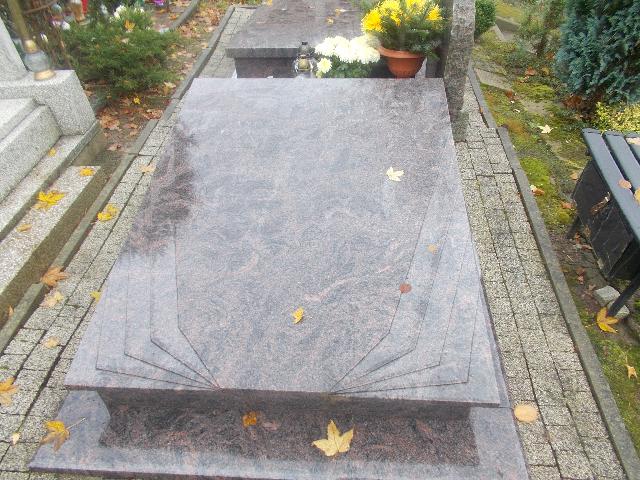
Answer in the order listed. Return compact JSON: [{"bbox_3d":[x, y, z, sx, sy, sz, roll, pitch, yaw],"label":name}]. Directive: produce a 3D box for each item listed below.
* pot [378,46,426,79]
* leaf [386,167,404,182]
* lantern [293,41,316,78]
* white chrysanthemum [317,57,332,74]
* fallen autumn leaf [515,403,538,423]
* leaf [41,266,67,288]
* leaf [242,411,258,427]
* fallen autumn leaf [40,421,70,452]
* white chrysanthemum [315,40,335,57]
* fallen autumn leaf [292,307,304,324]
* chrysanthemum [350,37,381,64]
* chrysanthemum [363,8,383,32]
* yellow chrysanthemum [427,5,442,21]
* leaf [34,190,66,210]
[{"bbox_3d":[0.428,-0.911,2.531,0.250,0.170,0.250,1,43,4],"label":"pot"},{"bbox_3d":[0.307,-0.267,1.957,0.074,0.015,0.078,1,52,5],"label":"leaf"},{"bbox_3d":[-0.082,-0.940,2.548,0.118,0.230,0.118,1,43,4],"label":"lantern"},{"bbox_3d":[0.026,-0.995,2.740,0.088,0.075,0.085,1,42,5],"label":"white chrysanthemum"},{"bbox_3d":[0.669,0.559,1.557,0.076,0.012,0.064,15,45,20],"label":"fallen autumn leaf"},{"bbox_3d":[-1.128,0.159,2.042,0.112,0.035,0.095,-23,45,-20],"label":"leaf"},{"bbox_3d":[-0.217,0.558,1.502,0.044,0.022,0.042,1,42,5],"label":"leaf"},{"bbox_3d":[-0.817,0.604,1.486,0.085,0.028,0.085,-31,48,-27],"label":"fallen autumn leaf"},{"bbox_3d":[0.026,-1.115,2.800,0.108,0.080,0.100,1,42,5],"label":"white chrysanthemum"},{"bbox_3d":[-0.071,0.237,1.534,0.033,0.015,0.065,14,53,14],"label":"fallen autumn leaf"},{"bbox_3d":[0.229,-0.968,2.468,0.160,0.120,0.150,1,43,4],"label":"chrysanthemum"},{"bbox_3d":[0.255,-1.066,2.335,0.100,0.105,0.100,1,43,4],"label":"chrysanthemum"},{"bbox_3d":[0.557,-1.107,2.339,0.080,0.075,0.080,1,43,4],"label":"yellow chrysanthemum"},{"bbox_3d":[-1.314,-0.193,2.344,0.135,0.030,0.115,-23,45,-20],"label":"leaf"}]

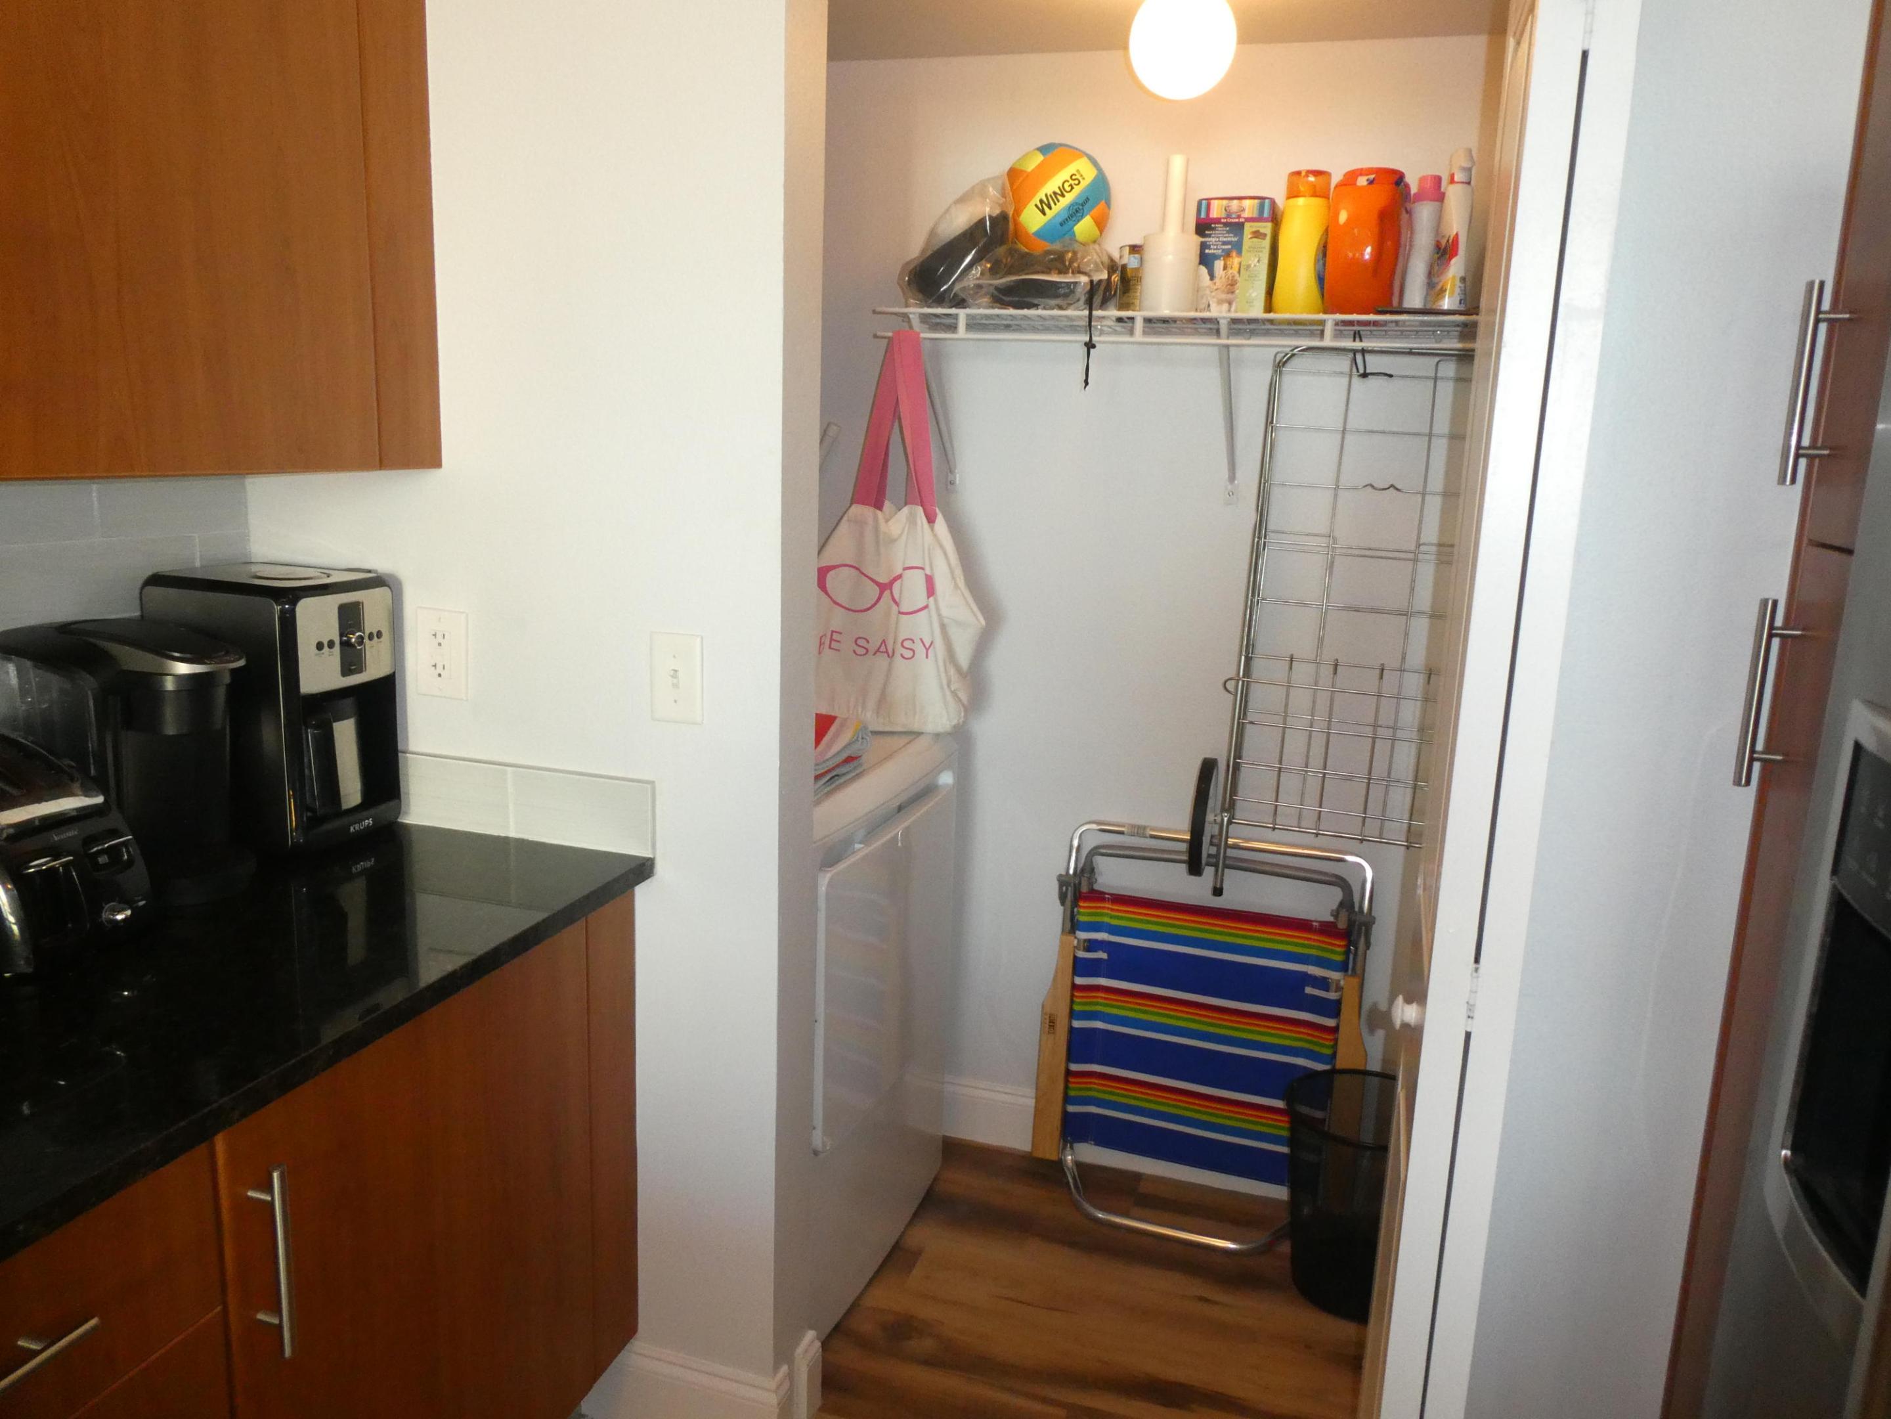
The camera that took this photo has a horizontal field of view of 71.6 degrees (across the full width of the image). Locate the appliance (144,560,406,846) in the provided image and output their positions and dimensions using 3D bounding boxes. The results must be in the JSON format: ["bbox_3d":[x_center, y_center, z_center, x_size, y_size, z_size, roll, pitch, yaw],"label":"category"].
[{"bbox_3d":[-0.916,-0.004,1.798,0.262,0.362,0.180,7,12,23],"label":"appliance"}]

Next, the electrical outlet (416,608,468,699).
[{"bbox_3d":[-0.702,-0.076,1.823,0.080,0.122,0.008,5,12,16],"label":"electrical outlet"}]

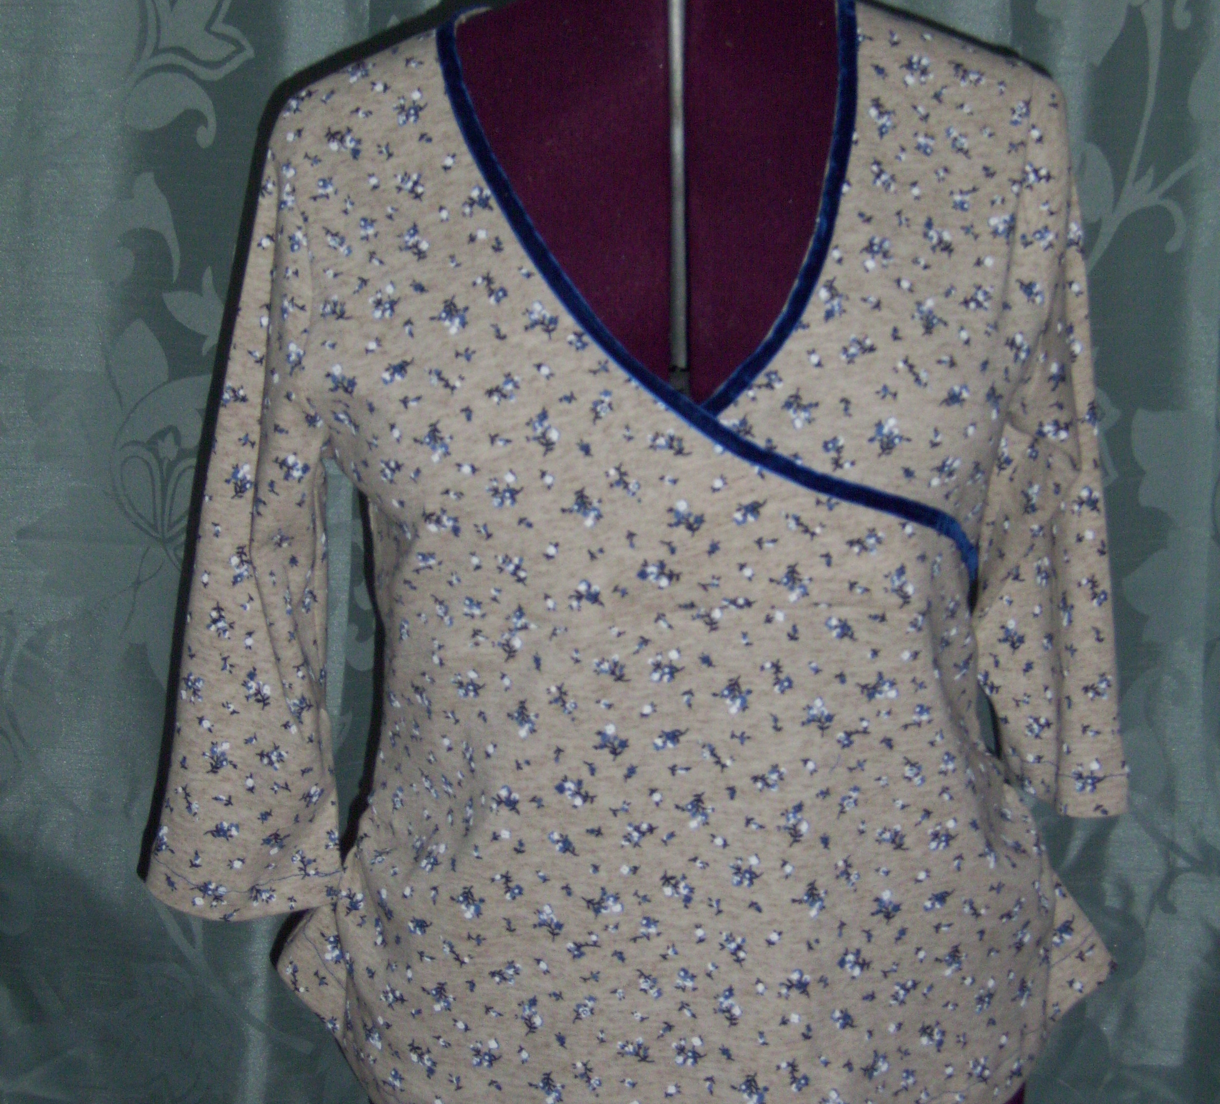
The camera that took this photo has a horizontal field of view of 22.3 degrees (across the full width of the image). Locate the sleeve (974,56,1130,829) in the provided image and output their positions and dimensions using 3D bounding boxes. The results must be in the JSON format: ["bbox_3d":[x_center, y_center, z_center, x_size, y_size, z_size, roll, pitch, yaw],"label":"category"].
[{"bbox_3d":[0.244,-0.053,1.735,0.100,0.440,0.140,-2,17,-2],"label":"sleeve"}]

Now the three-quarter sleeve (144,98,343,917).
[{"bbox_3d":[-0.199,-0.022,1.705,0.118,0.460,0.125,-2,17,-2],"label":"three-quarter sleeve"}]

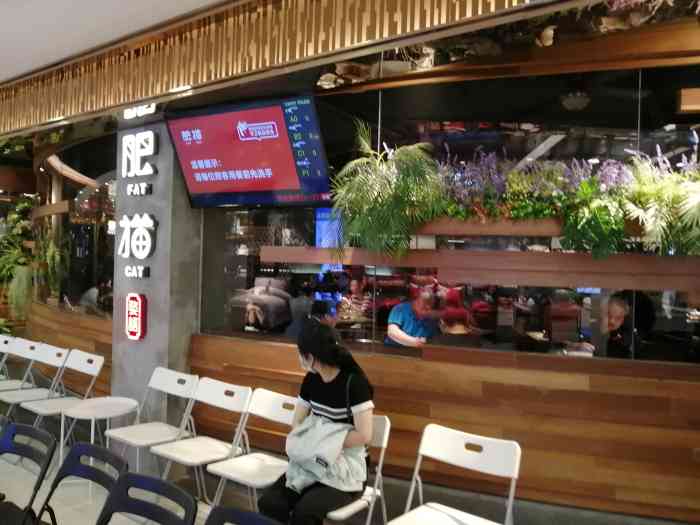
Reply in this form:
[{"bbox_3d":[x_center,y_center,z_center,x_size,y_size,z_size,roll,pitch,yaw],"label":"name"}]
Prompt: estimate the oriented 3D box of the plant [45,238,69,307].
[{"bbox_3d":[-3.070,0.105,5.500,0.200,0.690,0.200,2,0,33],"label":"plant"}]

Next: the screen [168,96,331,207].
[{"bbox_3d":[-0.701,-0.705,3.555,1.185,0.685,0.070,2,24,24],"label":"screen"}]

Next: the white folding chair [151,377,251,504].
[{"bbox_3d":[-0.849,1.105,2.993,0.445,0.785,0.450,2,0,33],"label":"white folding chair"}]

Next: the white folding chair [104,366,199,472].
[{"bbox_3d":[-1.226,1.094,3.240,0.445,0.785,0.450,2,0,33],"label":"white folding chair"}]

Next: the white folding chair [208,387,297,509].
[{"bbox_3d":[-0.472,1.116,2.746,0.445,0.785,0.450,2,0,33],"label":"white folding chair"}]

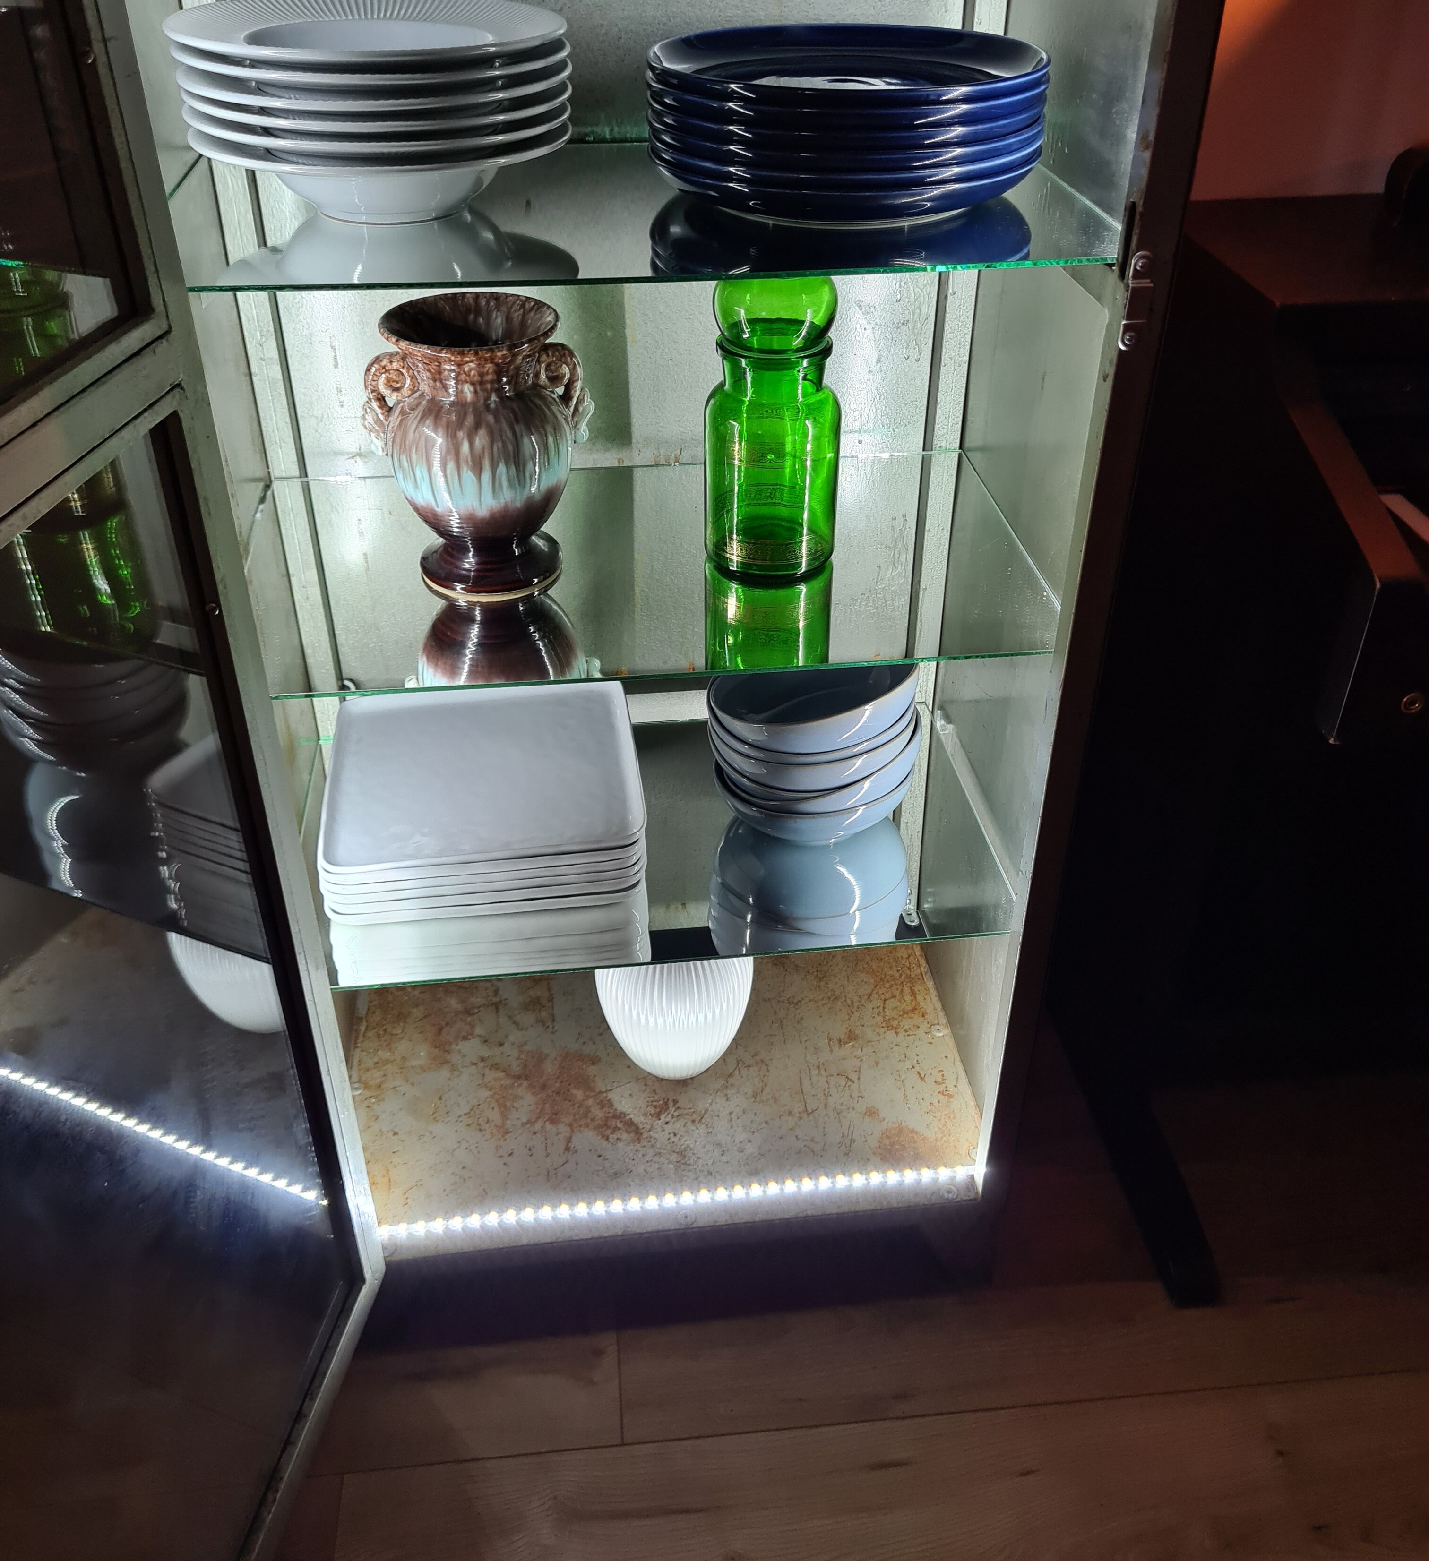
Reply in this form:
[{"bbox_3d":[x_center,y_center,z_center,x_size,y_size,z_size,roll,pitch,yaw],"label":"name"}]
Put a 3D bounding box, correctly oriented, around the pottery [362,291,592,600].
[{"bbox_3d":[-0.178,-0.253,1.097,0.173,0.200,0.140,-4,35,-6],"label":"pottery"}]

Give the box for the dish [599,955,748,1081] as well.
[{"bbox_3d":[-0.042,0.204,1.461,0.163,0.210,0.163,-4,35,-6],"label":"dish"}]

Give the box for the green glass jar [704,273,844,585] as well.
[{"bbox_3d":[0.046,-0.290,1.108,0.106,0.247,0.106,0,35,0],"label":"green glass jar"}]

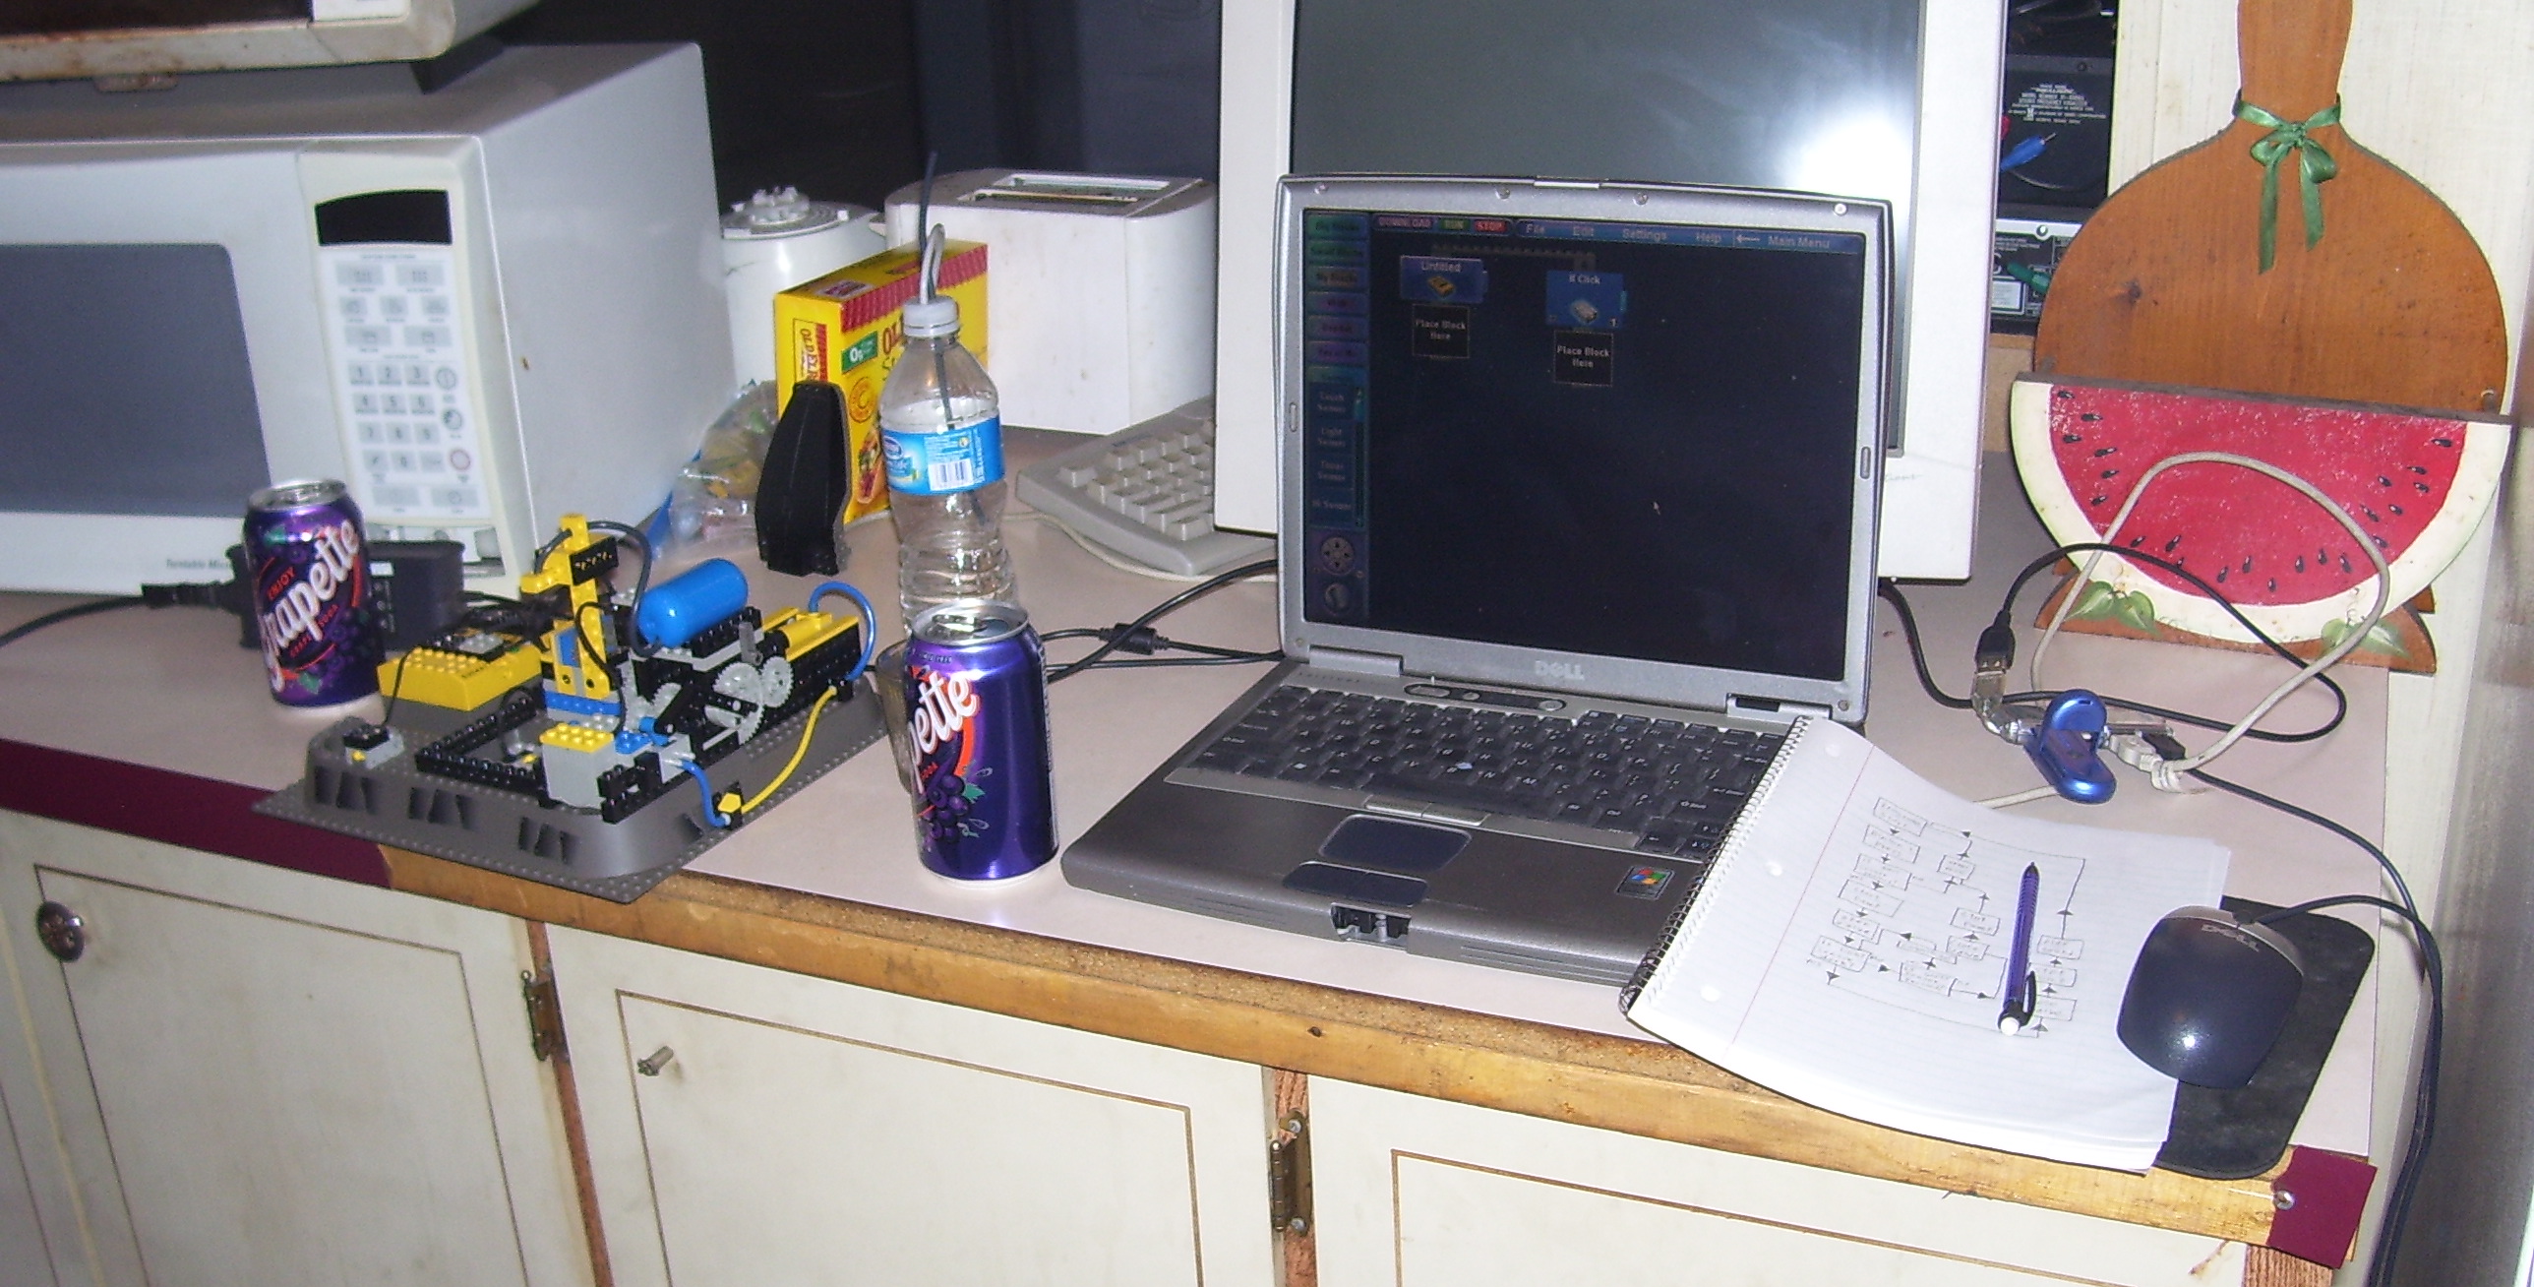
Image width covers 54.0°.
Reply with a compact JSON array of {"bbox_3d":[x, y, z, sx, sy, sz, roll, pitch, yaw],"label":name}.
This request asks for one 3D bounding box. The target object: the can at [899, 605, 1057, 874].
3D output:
[{"bbox_3d":[-0.133,0.047,1.162,0.066,0.122,0.066,-3,21,1],"label":"can"}]

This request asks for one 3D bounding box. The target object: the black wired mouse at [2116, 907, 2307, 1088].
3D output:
[{"bbox_3d":[0.364,0.138,0.958,0.065,0.037,0.116,9,24,29],"label":"black wired mouse"}]

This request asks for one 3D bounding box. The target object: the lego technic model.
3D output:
[{"bbox_3d":[-0.345,-0.010,1.278,0.260,0.146,0.260,9,24,28],"label":"lego technic model"}]

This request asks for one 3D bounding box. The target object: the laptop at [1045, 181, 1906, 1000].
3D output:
[{"bbox_3d":[0.100,-0.044,1.135,0.315,0.287,0.280,7,23,24],"label":"laptop"}]

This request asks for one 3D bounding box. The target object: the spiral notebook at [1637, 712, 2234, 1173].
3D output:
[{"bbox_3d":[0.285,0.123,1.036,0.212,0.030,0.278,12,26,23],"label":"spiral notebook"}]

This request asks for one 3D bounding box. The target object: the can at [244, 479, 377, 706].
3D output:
[{"bbox_3d":[-0.539,-0.026,1.413,0.066,0.122,0.066,-3,21,1],"label":"can"}]

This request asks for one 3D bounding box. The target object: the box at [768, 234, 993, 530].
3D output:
[{"bbox_3d":[-0.272,-0.187,1.741,0.056,0.154,0.188,9,23,21],"label":"box"}]

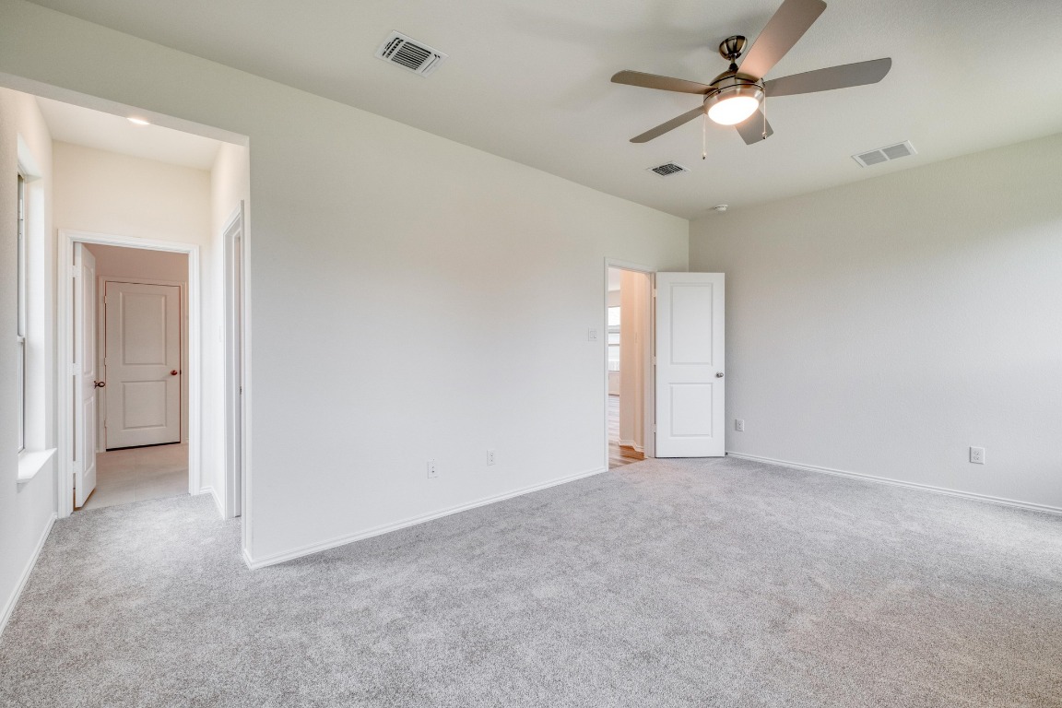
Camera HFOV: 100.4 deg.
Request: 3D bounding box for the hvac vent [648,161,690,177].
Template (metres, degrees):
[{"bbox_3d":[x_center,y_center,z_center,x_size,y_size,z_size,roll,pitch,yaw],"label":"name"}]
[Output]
[{"bbox_3d":[1.194,-1.574,3.830,0.290,0.030,0.255,0,1,-39],"label":"hvac vent"}]

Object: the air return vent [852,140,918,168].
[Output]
[{"bbox_3d":[2.822,-1.573,3.533,0.355,0.030,0.360,0,1,-39],"label":"air return vent"}]

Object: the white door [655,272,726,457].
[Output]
[{"bbox_3d":[1.758,0.120,4.885,0.785,2.030,0.045,0,0,-4],"label":"white door"}]

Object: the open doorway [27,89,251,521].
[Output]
[{"bbox_3d":[-1.934,-0.007,2.204,0.920,2.360,0.180,0,1,-39],"label":"open doorway"}]

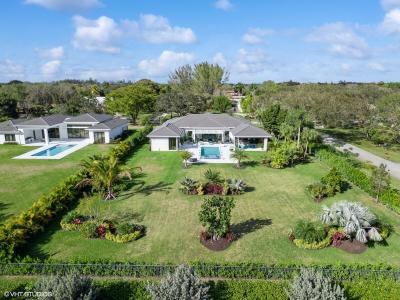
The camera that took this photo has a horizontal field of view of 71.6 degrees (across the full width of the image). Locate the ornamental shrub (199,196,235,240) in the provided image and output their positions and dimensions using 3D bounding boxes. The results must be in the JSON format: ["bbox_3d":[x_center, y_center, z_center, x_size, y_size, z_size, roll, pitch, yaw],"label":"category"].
[{"bbox_3d":[1.762,7.102,28.749,3.630,4.780,3.260,0,13,0],"label":"ornamental shrub"}]

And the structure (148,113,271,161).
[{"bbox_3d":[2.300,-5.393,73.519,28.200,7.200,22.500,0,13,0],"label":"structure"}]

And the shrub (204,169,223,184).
[{"bbox_3d":[2.099,4.428,43.224,2.800,3.230,2.800,0,13,0],"label":"shrub"}]

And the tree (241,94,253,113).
[{"bbox_3d":[24.799,-24.010,146.438,5.800,10.400,5.510,0,13,0],"label":"tree"}]

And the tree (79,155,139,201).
[{"bbox_3d":[-12.715,3.775,38.954,8.710,6.490,8.280,0,13,0],"label":"tree"}]

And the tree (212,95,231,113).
[{"bbox_3d":[11.502,-24.187,148.453,9.630,9.800,9.150,0,13,0],"label":"tree"}]

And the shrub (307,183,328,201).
[{"bbox_3d":[16.317,5.660,38.717,2.930,1.930,2.780,0,13,0],"label":"shrub"}]

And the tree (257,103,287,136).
[{"bbox_3d":[18.244,-6.407,70.032,6.540,10.800,6.220,0,13,0],"label":"tree"}]

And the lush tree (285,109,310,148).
[{"bbox_3d":[21.966,-4.420,63.354,5.010,10.050,4.760,0,13,0],"label":"lush tree"}]

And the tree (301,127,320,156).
[{"bbox_3d":[24.114,-1.823,60.660,3.930,6.250,3.730,0,13,0],"label":"tree"}]

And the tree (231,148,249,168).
[{"bbox_3d":[7.519,1.614,52.210,3.200,3.510,3.040,0,13,0],"label":"tree"}]

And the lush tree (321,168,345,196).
[{"bbox_3d":[18.935,4.483,39.940,3.090,3.650,2.940,0,13,0],"label":"lush tree"}]

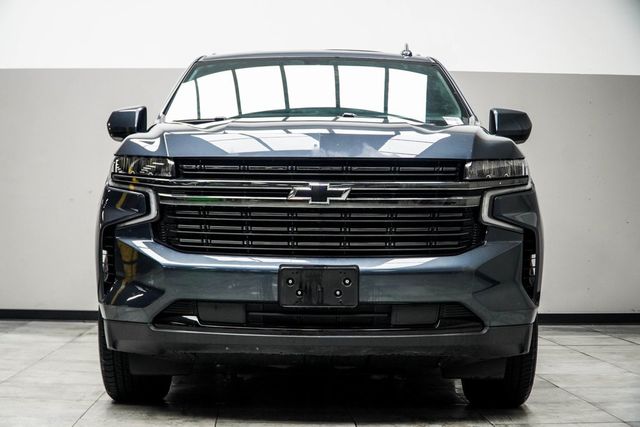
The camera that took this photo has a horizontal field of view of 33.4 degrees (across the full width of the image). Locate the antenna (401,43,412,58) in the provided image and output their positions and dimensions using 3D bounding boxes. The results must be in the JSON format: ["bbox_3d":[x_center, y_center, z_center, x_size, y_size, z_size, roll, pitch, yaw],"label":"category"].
[{"bbox_3d":[0.540,-1.020,6.660,0.075,0.110,0.130,1,-1,0],"label":"antenna"}]

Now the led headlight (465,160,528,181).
[{"bbox_3d":[0.738,-0.183,4.450,0.300,0.100,0.230,1,-1,0],"label":"led headlight"}]

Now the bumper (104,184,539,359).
[{"bbox_3d":[0.000,0.228,4.450,1.980,0.710,0.560,1,-1,0],"label":"bumper"}]

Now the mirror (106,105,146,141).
[{"bbox_3d":[-1.070,-0.495,5.950,0.240,0.205,0.180,1,-1,0],"label":"mirror"}]

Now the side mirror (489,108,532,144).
[{"bbox_3d":[1.067,-0.484,5.950,0.245,0.205,0.180,1,-1,0],"label":"side mirror"}]

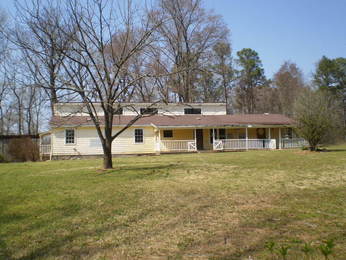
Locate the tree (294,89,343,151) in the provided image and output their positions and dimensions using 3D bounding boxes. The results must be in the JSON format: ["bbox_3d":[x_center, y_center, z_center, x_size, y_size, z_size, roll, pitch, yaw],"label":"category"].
[{"bbox_3d":[13.446,-0.968,33.164,4.425,5.716,4.300,-1,-1,0],"label":"tree"}]

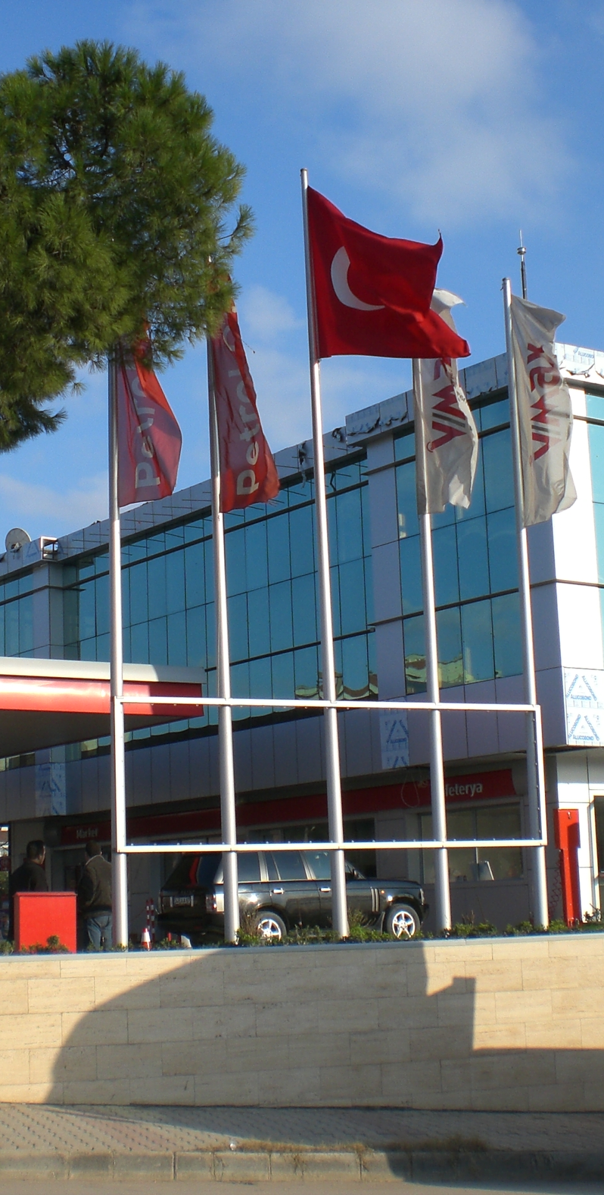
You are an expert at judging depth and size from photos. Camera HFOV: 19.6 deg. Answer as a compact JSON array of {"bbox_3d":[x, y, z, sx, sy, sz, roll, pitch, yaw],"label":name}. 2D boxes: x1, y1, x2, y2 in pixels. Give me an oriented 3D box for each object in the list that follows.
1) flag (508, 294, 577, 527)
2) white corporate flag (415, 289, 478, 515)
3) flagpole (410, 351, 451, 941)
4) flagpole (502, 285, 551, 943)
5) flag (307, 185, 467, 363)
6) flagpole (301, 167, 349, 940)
[{"bbox_3d":[2.594,-2.035,18.932,0.800,2.549,0.350,-10,-13,39],"label":"flag"},{"bbox_3d":[1.526,-2.129,18.568,0.800,2.558,0.350,-10,-13,39],"label":"white corporate flag"},{"bbox_3d":[1.322,-0.043,18.424,0.125,7.150,0.125,1,-10,-17],"label":"flagpole"},{"bbox_3d":[2.394,-0.013,18.799,0.125,7.150,0.125,1,-10,-17],"label":"flagpole"},{"bbox_3d":[0.852,-3.249,17.997,1.850,1.973,0.500,-10,-13,39],"label":"flag"},{"bbox_3d":[0.213,-0.582,18.139,0.125,8.186,0.125,1,-10,-17],"label":"flagpole"}]

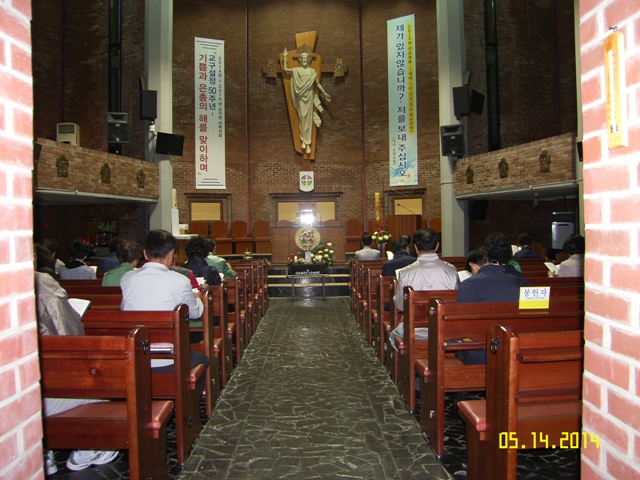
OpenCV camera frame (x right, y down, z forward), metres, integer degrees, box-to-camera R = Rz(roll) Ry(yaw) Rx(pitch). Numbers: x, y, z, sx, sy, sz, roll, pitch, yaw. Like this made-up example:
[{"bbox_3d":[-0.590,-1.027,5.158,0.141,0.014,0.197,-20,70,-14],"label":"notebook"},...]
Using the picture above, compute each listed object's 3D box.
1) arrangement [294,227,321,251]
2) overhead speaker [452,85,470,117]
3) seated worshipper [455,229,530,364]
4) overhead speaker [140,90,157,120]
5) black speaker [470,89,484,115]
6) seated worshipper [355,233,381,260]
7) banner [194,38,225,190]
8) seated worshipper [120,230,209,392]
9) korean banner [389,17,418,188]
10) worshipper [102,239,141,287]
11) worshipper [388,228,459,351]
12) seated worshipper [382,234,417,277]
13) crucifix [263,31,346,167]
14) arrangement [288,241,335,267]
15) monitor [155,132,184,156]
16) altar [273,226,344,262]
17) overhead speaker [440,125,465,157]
[{"bbox_3d":[-0.255,-0.025,10.850,0.520,0.500,0.200,-1,0,-2],"label":"arrangement"},{"bbox_3d":[3.300,-3.220,12.050,0.380,0.640,0.360,-1,8,15],"label":"overhead speaker"},{"bbox_3d":[1.130,0.627,3.640,0.520,1.360,0.750,-1,0,-1],"label":"seated worshipper"},{"bbox_3d":[-3.964,-3.129,12.000,0.370,0.660,0.360,-1,7,-23],"label":"overhead speaker"},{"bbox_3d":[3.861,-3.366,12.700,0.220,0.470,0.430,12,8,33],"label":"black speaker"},{"bbox_3d":[0.840,0.586,9.400,0.500,1.370,0.750,-1,0,-1],"label":"seated worshipper"},{"bbox_3d":[-3.270,-3.750,15.420,0.890,4.460,0.030,-1,0,-22],"label":"banner"},{"bbox_3d":[-0.970,0.600,3.340,0.500,1.330,0.750,-1,0,-2],"label":"seated worshipper"},{"bbox_3d":[2.430,-4.031,15.100,0.870,4.900,0.040,-1,0,28],"label":"korean banner"},{"bbox_3d":[-1.820,0.676,5.170,0.480,1.330,0.750,-1,0,-1],"label":"worshipper"},{"bbox_3d":[0.830,0.585,4.200,0.520,1.340,0.750,-1,0,-2],"label":"worshipper"},{"bbox_3d":[0.900,0.600,5.720,0.460,1.300,0.700,-1,0,-2],"label":"seated worshipper"},{"bbox_3d":[-0.433,-4.148,15.450,2.480,4.100,0.550,-1,0,-1],"label":"crucifix"},{"bbox_3d":[-0.180,0.280,10.950,0.960,0.560,0.380,-1,0,-2],"label":"arrangement"},{"bbox_3d":[-3.470,-2.209,12.000,0.700,0.460,0.080,-1,12,-39],"label":"monitor"},{"bbox_3d":[-0.305,0.160,14.200,1.970,0.980,0.850,-1,0,-2],"label":"altar"},{"bbox_3d":[3.060,-2.290,11.950,0.470,0.680,0.420,-1,8,24],"label":"overhead speaker"}]

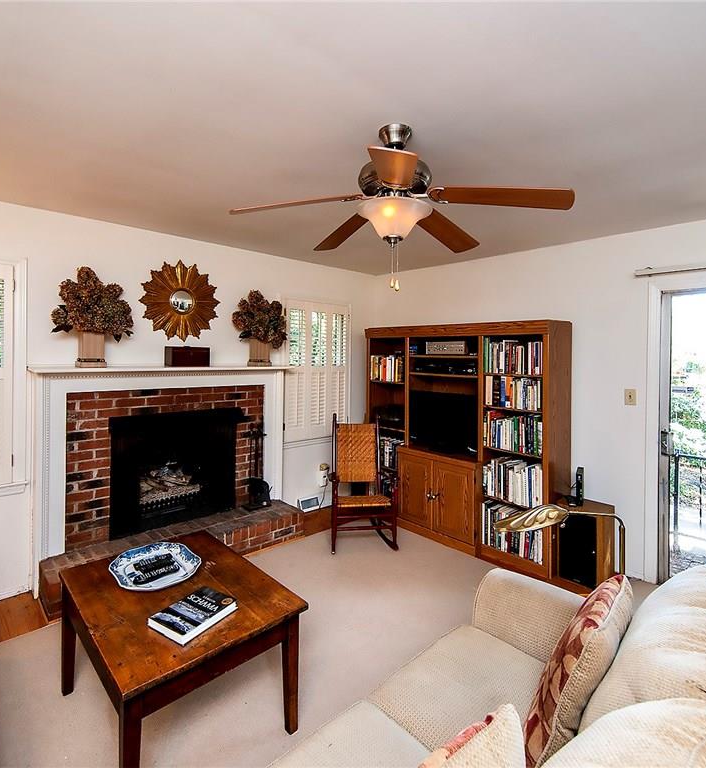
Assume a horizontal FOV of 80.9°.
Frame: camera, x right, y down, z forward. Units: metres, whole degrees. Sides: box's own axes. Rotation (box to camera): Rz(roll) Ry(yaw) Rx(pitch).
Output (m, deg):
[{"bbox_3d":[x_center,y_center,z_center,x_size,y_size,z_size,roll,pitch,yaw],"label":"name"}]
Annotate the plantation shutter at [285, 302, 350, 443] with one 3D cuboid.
[{"bbox_3d":[-0.347,-0.139,4.239,0.835,1.378,0.050,-2,3,-43],"label":"plantation shutter"}]

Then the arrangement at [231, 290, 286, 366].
[{"bbox_3d":[-0.807,-0.478,3.595,0.480,0.652,0.330,-2,3,-43],"label":"arrangement"}]

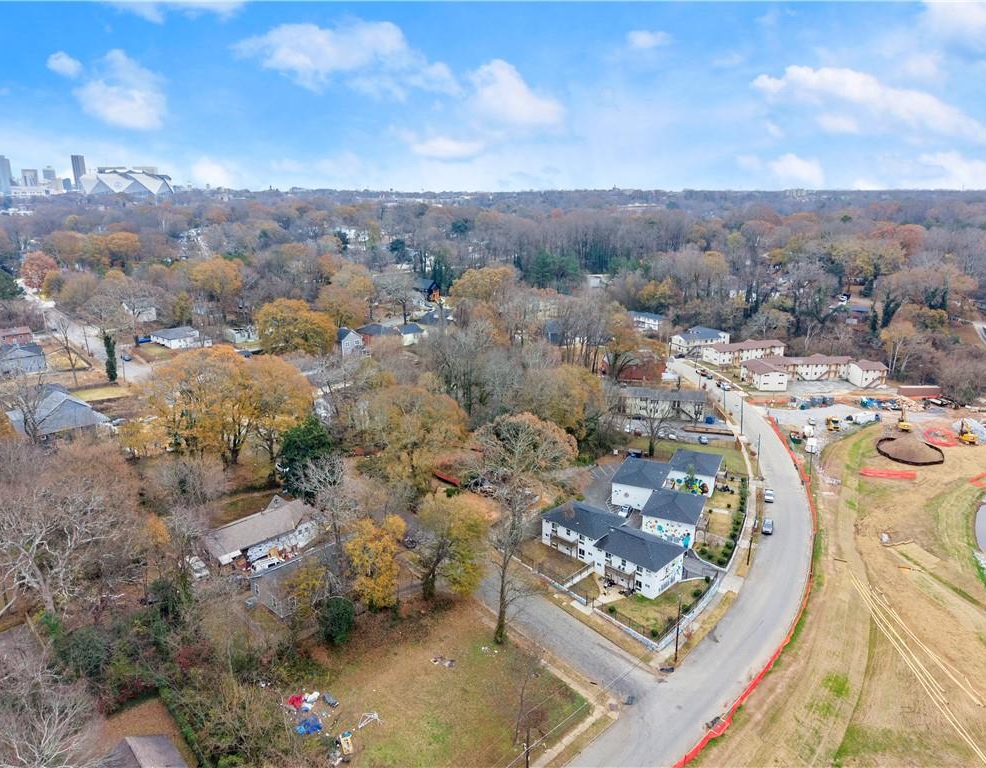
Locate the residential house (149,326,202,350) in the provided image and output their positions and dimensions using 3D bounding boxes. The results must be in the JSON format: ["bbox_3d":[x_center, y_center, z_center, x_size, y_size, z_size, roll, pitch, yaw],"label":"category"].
[{"bbox_3d":[-129.950,-19.300,289.190,12.500,5.300,15.500,-14,21,-42],"label":"residential house"}]

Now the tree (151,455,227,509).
[{"bbox_3d":[-64.010,20.130,149.570,14.500,10.500,14.500,0,15,0],"label":"tree"}]

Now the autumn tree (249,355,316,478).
[{"bbox_3d":[-46.990,7.370,156.470,15.500,27.000,15.500,0,15,0],"label":"autumn tree"}]

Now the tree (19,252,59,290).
[{"bbox_3d":[-260.470,-64.060,406.800,19.500,21.000,19.000,-10,18,-31],"label":"tree"}]

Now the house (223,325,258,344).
[{"bbox_3d":[-104.300,-21.370,296.500,11.300,5.400,10.500,-13,20,-38],"label":"house"}]

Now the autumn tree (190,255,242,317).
[{"bbox_3d":[-111.633,-38.540,285.696,19.500,23.000,19.500,-6,16,-21],"label":"autumn tree"}]

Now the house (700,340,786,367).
[{"bbox_3d":[100.300,-13.270,283.700,33.000,7.200,11.500,-6,17,-21],"label":"house"}]

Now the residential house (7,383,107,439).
[{"bbox_3d":[-100.671,7.678,164.045,22.000,6.300,14.500,13,20,40],"label":"residential house"}]

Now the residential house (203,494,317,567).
[{"bbox_3d":[-43.840,27.390,135.000,10.800,5.500,19.500,11,19,35],"label":"residential house"}]

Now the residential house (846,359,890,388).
[{"bbox_3d":[127.366,-3.604,241.563,9.900,7.000,9.600,-1,15,-4],"label":"residential house"}]

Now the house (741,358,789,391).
[{"bbox_3d":[88.470,-3.250,232.000,8.800,6.700,14.500,-1,15,-5],"label":"house"}]

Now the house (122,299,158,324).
[{"bbox_3d":[-153.360,-31.550,308.000,10.000,8.000,12.000,-12,20,-38],"label":"house"}]

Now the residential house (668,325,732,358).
[{"bbox_3d":[85.945,-18.135,293.904,23.500,8.300,11.000,-6,16,-21],"label":"residential house"}]

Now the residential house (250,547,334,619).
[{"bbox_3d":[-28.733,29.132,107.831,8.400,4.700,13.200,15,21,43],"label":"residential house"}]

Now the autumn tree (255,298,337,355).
[{"bbox_3d":[-75.350,-22.930,273.760,29.000,20.500,24.000,-4,16,-15],"label":"autumn tree"}]

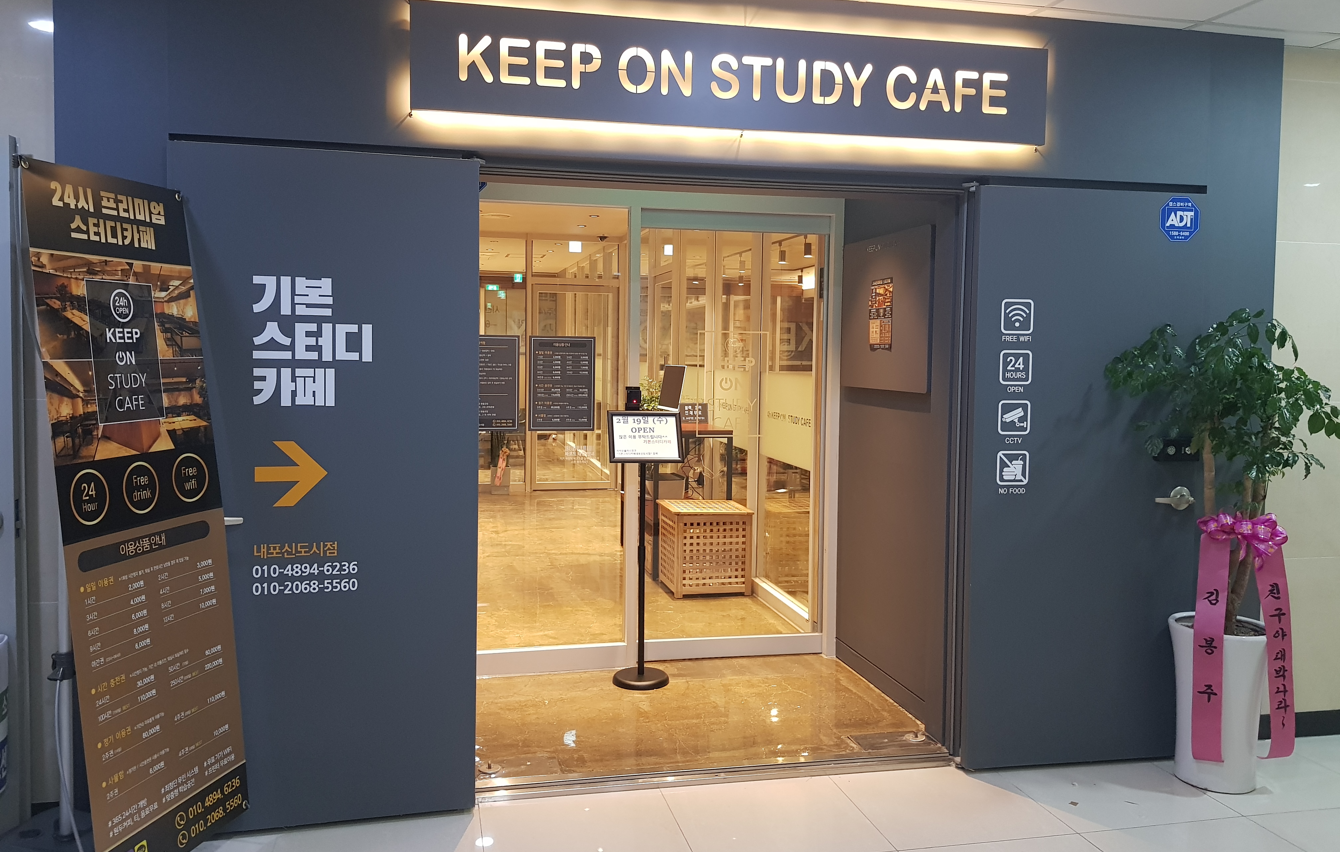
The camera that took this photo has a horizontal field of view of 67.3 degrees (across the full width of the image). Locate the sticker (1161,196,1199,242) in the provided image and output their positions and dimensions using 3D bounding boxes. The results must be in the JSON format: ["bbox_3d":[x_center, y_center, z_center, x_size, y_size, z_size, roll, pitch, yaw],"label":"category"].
[{"bbox_3d":[1.819,-0.737,3.587,0.158,0.163,0.008,0,3,-9],"label":"sticker"}]

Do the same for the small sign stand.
[{"bbox_3d":[-0.114,0.547,4.554,0.345,1.245,0.260,0,3,-12],"label":"small sign stand"}]

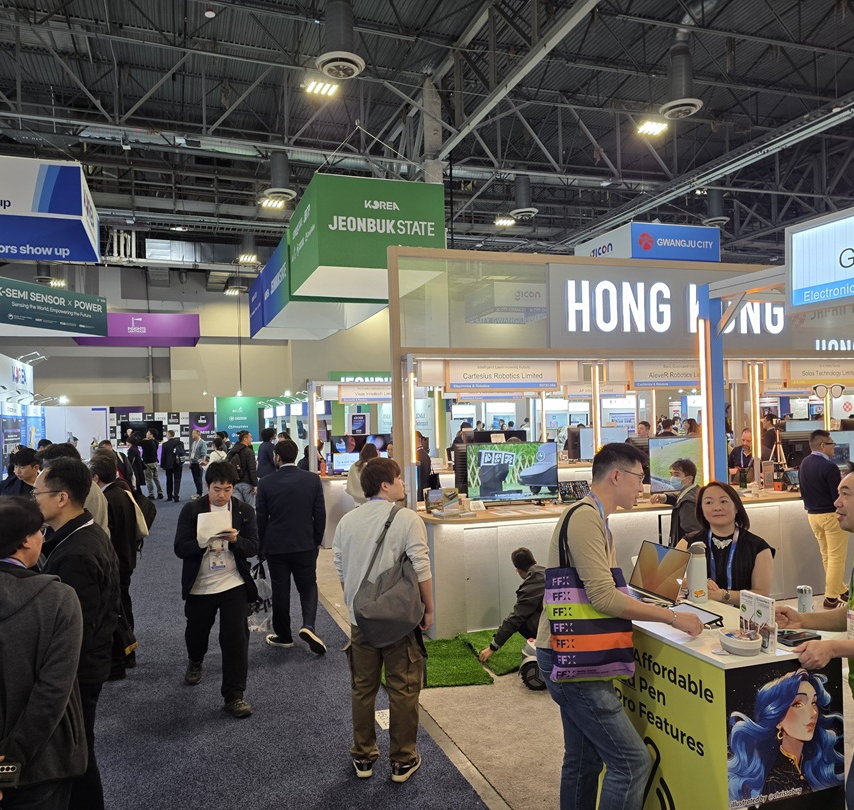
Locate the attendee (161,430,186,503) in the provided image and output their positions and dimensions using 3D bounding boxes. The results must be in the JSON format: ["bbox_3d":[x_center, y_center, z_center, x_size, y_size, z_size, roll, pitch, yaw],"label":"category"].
[{"bbox_3d":[-6.253,1.512,17.700,0.560,1.750,0.420,-1,-1,-22],"label":"attendee"}]

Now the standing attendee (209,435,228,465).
[{"bbox_3d":[-4.010,1.441,13.800,0.460,1.600,0.350,-1,-1,-23],"label":"standing attendee"}]

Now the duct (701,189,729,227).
[{"bbox_3d":[11.800,-8.312,29.300,1.060,1.580,1.060,-1,-1,-19],"label":"duct"}]

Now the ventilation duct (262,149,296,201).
[{"bbox_3d":[-5.036,-7.961,24.500,1.060,1.580,1.060,-1,-1,-19],"label":"ventilation duct"}]

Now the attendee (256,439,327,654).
[{"bbox_3d":[-1.144,1.175,6.064,0.570,1.770,0.500,-1,-1,-17],"label":"attendee"}]

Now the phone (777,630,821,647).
[{"bbox_3d":[1.406,0.886,2.722,0.163,0.014,0.078,-1,-1,-24],"label":"phone"}]

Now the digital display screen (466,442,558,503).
[{"bbox_3d":[0.832,0.665,7.019,0.950,0.560,0.060,-1,-1,-16],"label":"digital display screen"}]

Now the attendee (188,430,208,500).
[{"bbox_3d":[-5.776,1.506,18.100,0.500,1.750,0.400,-2,-1,42],"label":"attendee"}]

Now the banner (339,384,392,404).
[{"bbox_3d":[-0.834,-0.162,11.400,1.180,0.310,0.060,-1,-1,-19],"label":"banner"}]

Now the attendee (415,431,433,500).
[{"bbox_3d":[-0.115,1.231,9.700,0.520,1.750,0.380,-2,-1,25],"label":"attendee"}]

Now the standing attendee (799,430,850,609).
[{"bbox_3d":[3.961,1.103,7.150,0.380,1.720,0.500,-1,-1,-24],"label":"standing attendee"}]

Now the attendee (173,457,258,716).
[{"bbox_3d":[-1.438,1.191,4.880,0.550,1.660,0.520,-1,-1,-18],"label":"attendee"}]

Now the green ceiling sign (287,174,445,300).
[{"bbox_3d":[-1.596,-3.968,17.721,2.921,2.027,3.672,-1,-1,-19],"label":"green ceiling sign"}]

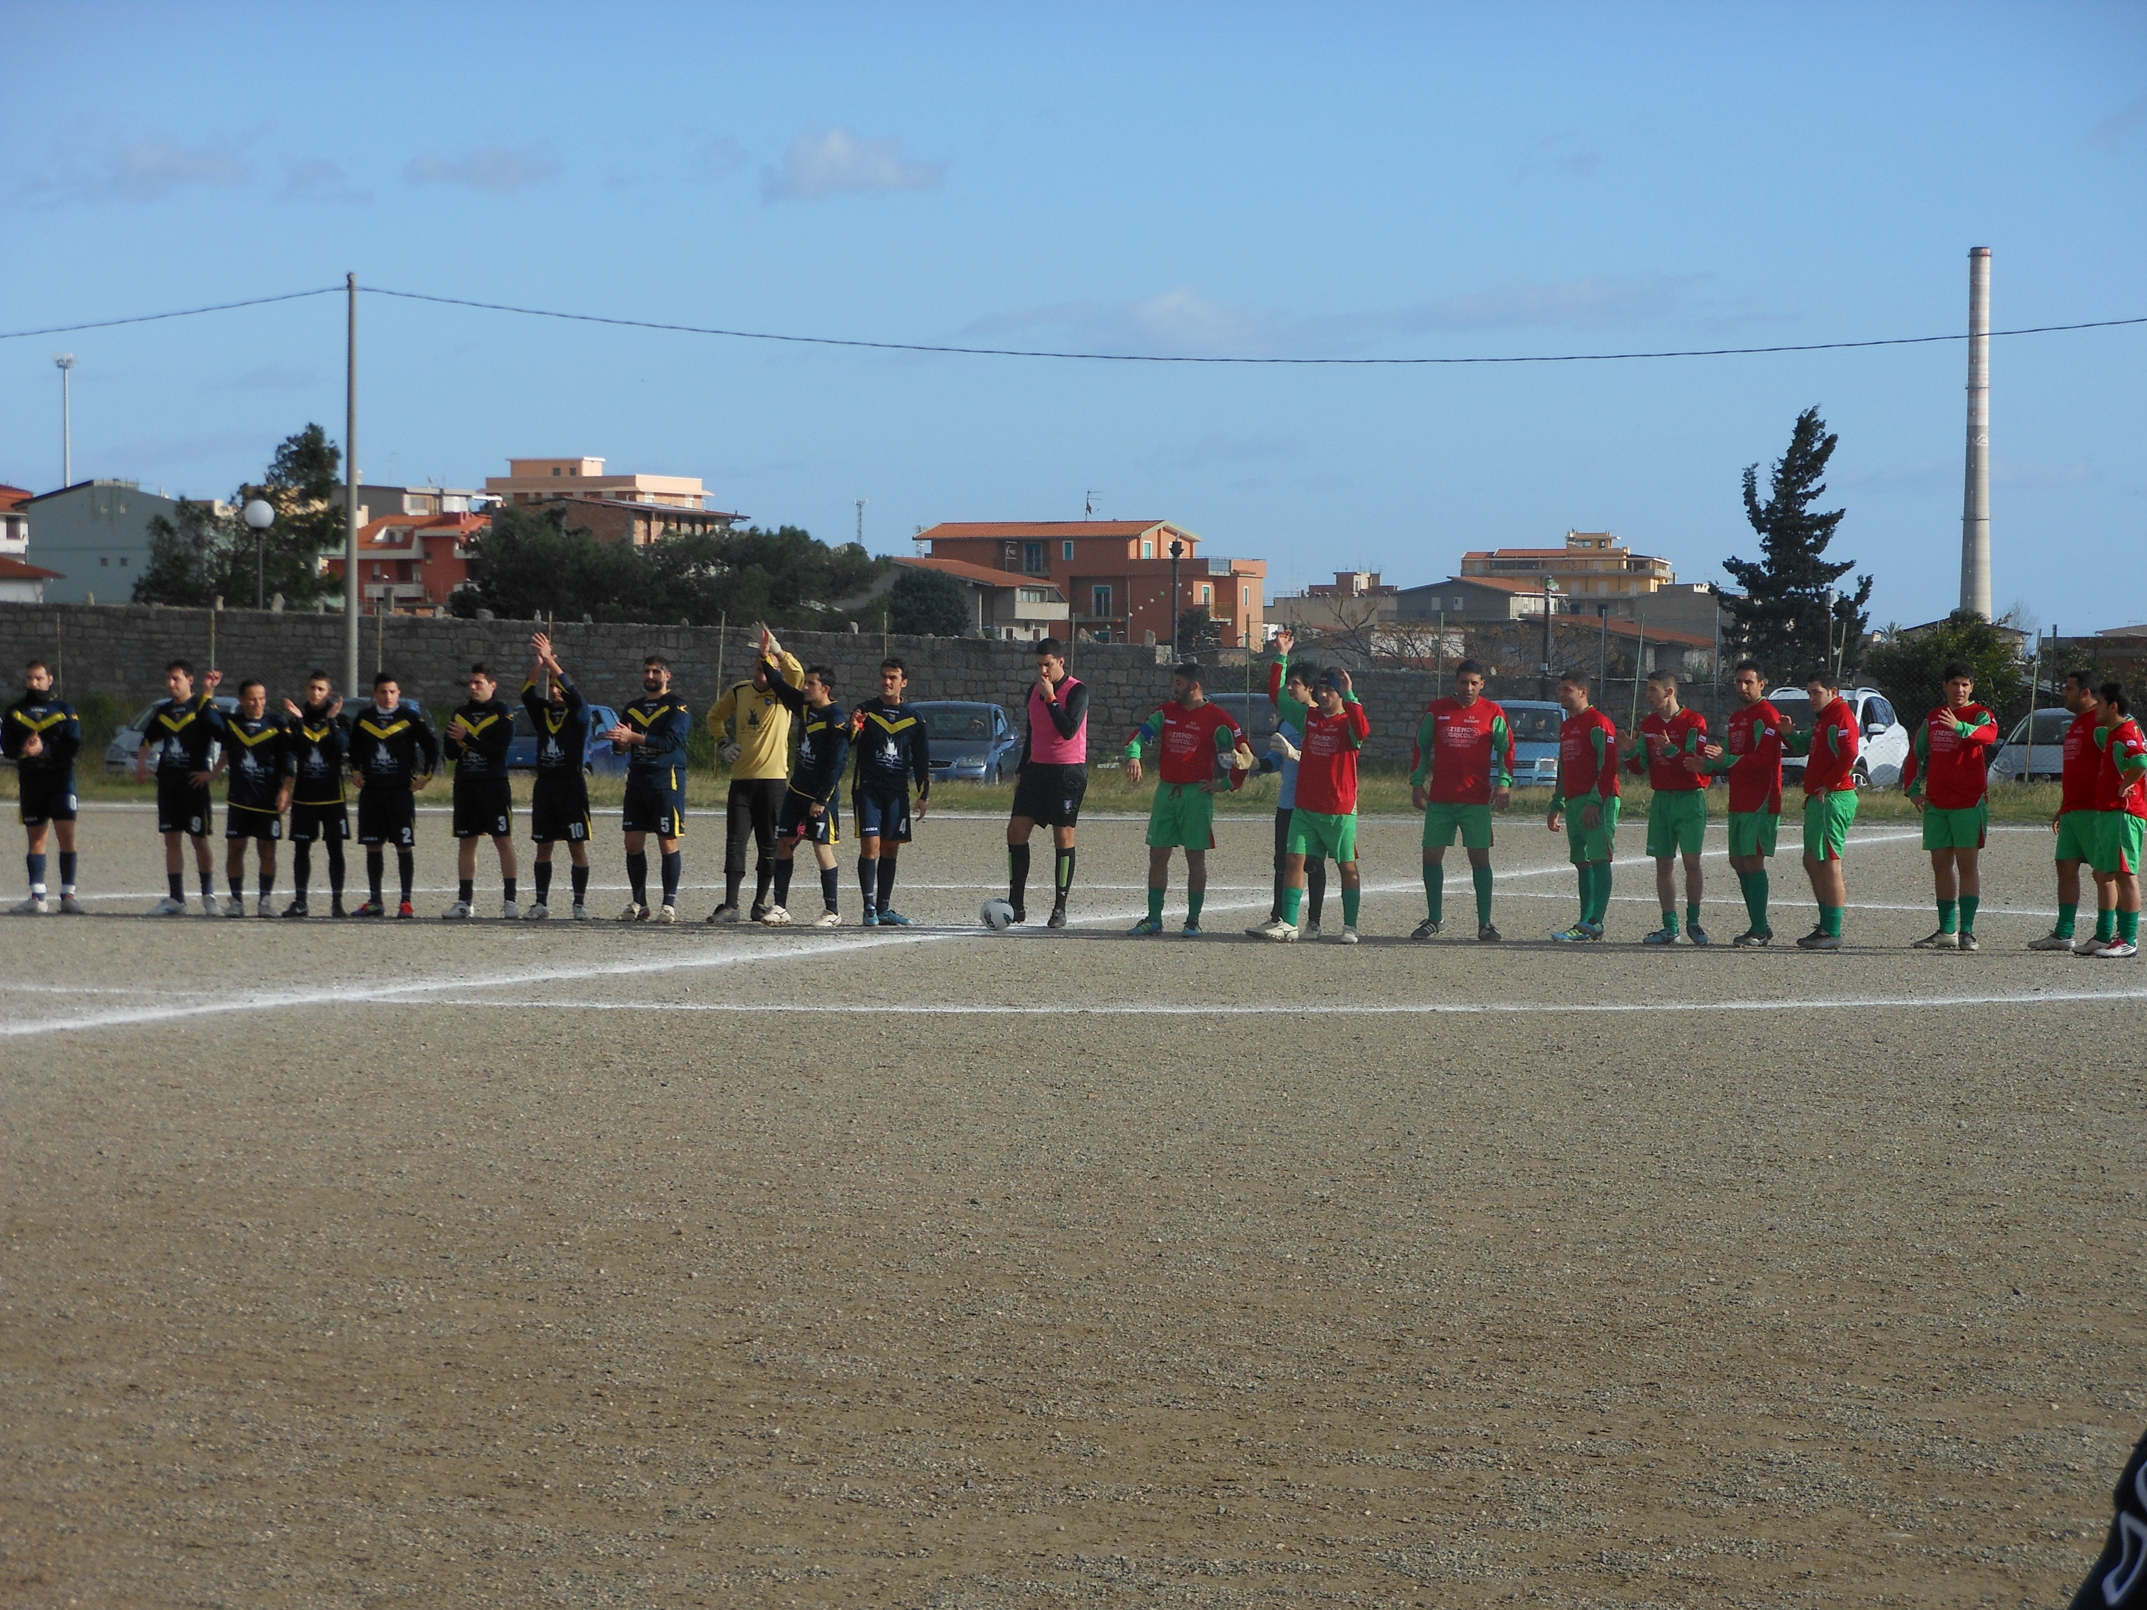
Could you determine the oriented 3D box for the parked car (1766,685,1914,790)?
[{"bbox_3d":[10.458,-0.815,85.515,1.820,1.650,4.350,1,1,19],"label":"parked car"}]

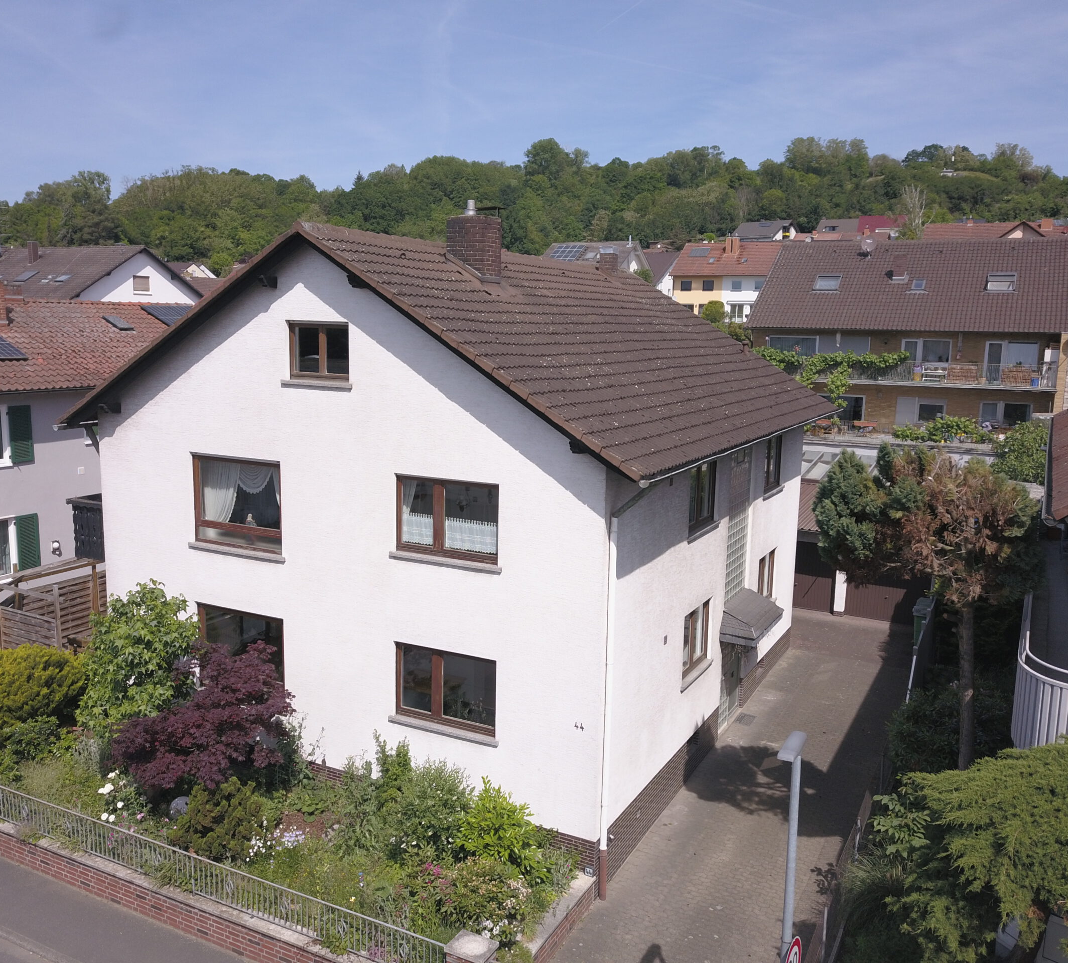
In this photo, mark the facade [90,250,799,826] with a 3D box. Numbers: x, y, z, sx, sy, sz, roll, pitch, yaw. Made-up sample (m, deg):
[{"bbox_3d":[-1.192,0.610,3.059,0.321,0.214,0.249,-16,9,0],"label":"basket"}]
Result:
[{"bbox_3d":[-0.673,-0.296,21.775,10.491,8.887,12.889,5,10,27],"label":"facade"}]

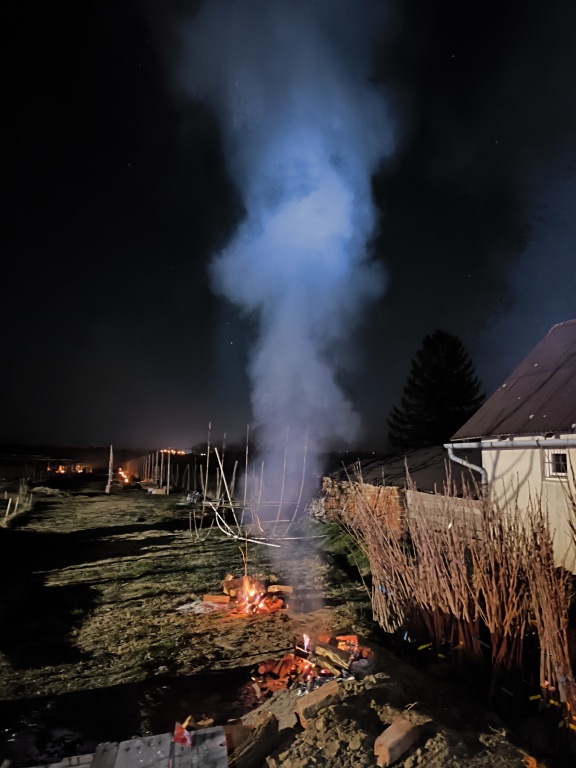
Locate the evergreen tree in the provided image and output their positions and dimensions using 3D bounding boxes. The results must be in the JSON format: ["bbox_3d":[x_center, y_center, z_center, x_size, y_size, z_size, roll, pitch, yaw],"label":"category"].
[{"bbox_3d":[8.479,1.402,29.448,5.800,8.900,5.800,0,-7,0],"label":"evergreen tree"}]

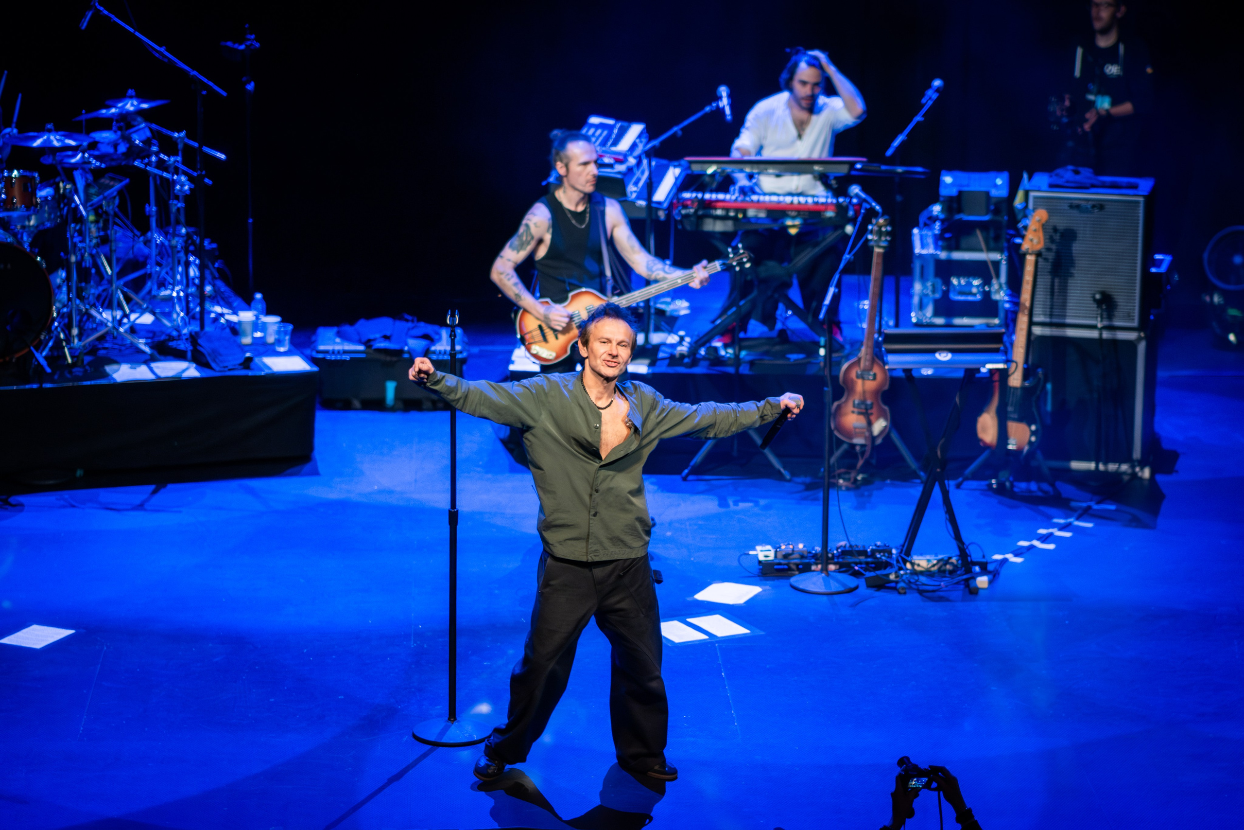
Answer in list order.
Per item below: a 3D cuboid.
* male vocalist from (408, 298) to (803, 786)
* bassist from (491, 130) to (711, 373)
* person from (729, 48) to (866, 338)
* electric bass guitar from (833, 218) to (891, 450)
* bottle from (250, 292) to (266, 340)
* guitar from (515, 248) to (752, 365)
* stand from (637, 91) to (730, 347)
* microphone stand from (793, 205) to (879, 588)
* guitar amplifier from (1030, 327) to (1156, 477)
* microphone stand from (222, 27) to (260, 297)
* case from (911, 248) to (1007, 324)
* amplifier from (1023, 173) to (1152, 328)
[{"bbox_3d":[-0.062,0.404,9.719,1.270,1.630,0.450,0,14,-2],"label":"male vocalist"},{"bbox_3d":[-0.094,-0.333,12.419,0.920,1.760,0.500,-2,14,-10],"label":"bassist"},{"bbox_3d":[0.851,-1.124,14.418,0.660,1.440,0.650,2,14,3],"label":"person"},{"bbox_3d":[1.119,-0.382,13.500,0.280,1.090,0.100,4,2,-7],"label":"electric bass guitar"},{"bbox_3d":[-1.797,-0.491,14.310,0.070,0.220,0.070,1,14,0],"label":"bottle"},{"bbox_3d":[0.056,-0.495,12.280,1.080,0.280,0.100,-20,-1,3],"label":"guitar"},{"bbox_3d":[0.274,-0.947,14.086,0.600,1.250,0.330,-6,15,-24],"label":"stand"},{"bbox_3d":[0.892,-0.064,11.812,0.290,1.530,0.460,10,16,34],"label":"microphone stand"},{"bbox_3d":[2.271,-0.114,13.957,0.550,0.690,0.460,5,14,15],"label":"guitar amplifier"},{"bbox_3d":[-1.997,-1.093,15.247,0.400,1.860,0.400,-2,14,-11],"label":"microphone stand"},{"bbox_3d":[1.756,-0.705,14.995,0.440,0.380,0.460,1,14,0],"label":"case"},{"bbox_3d":[2.199,-0.773,13.699,0.570,0.630,0.480,4,14,13],"label":"amplifier"}]

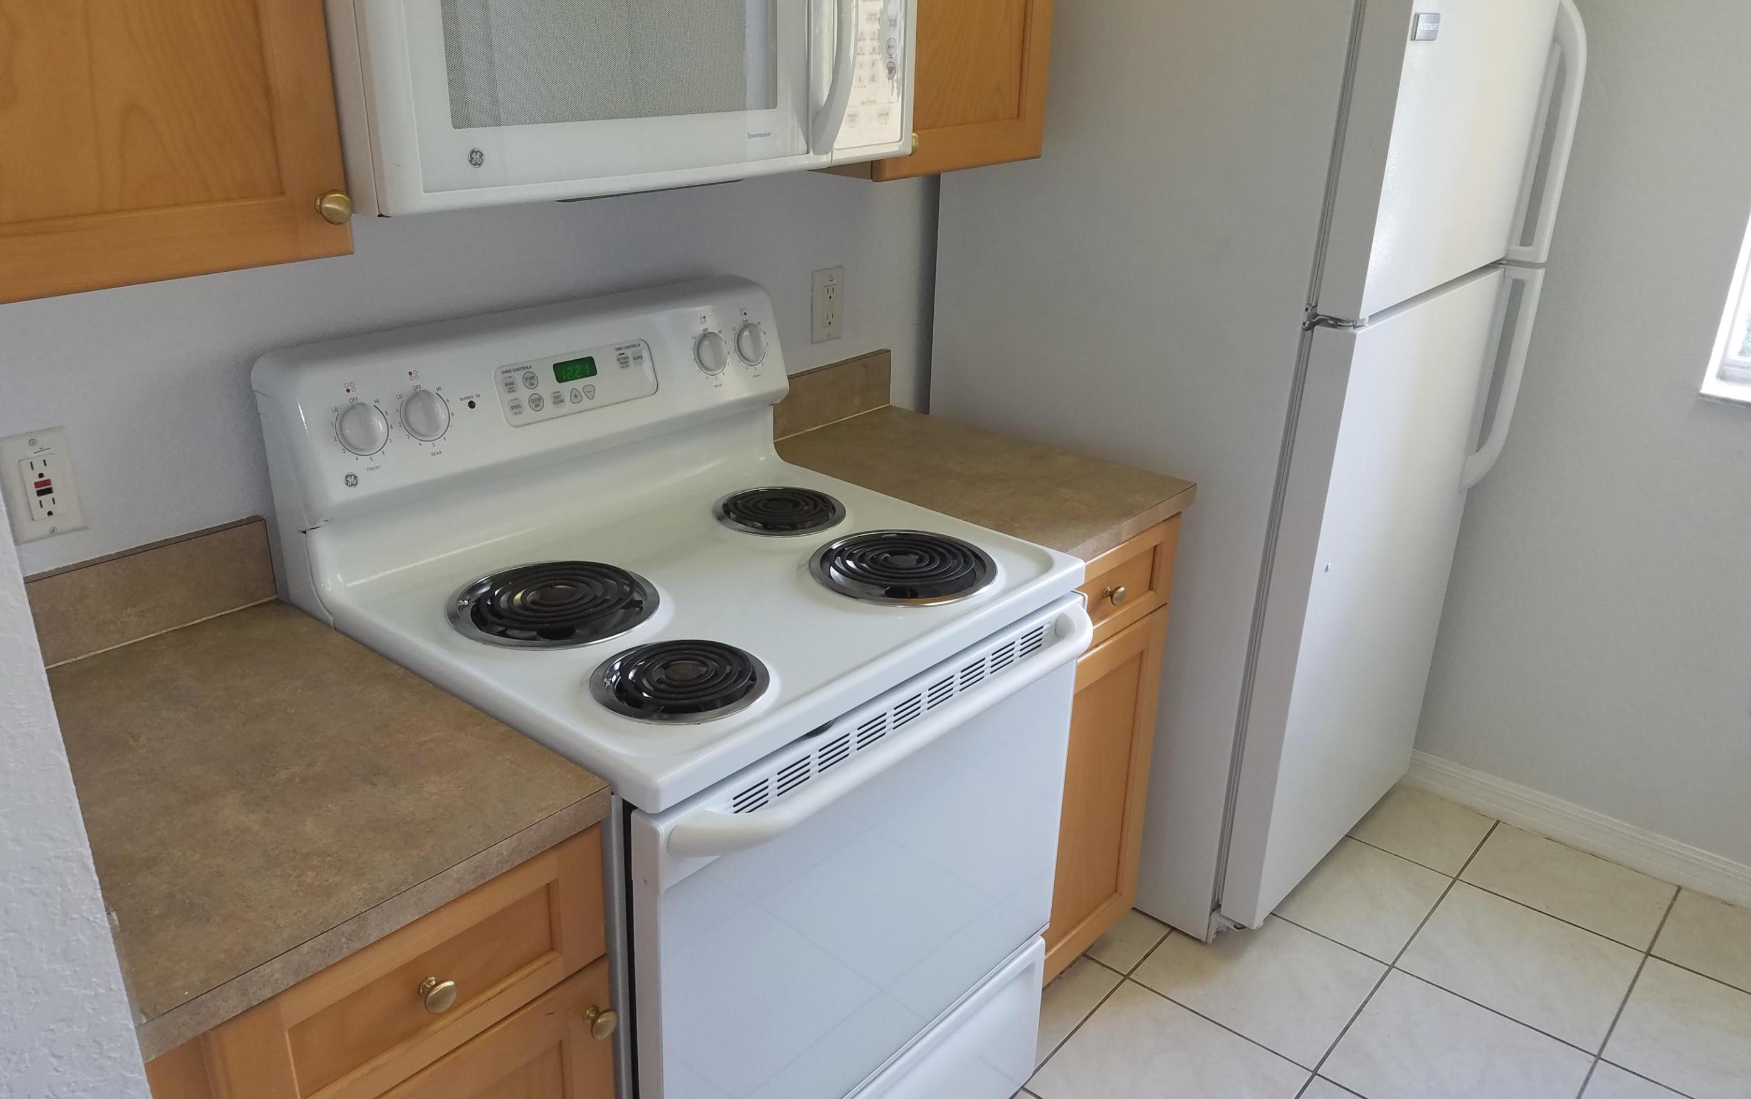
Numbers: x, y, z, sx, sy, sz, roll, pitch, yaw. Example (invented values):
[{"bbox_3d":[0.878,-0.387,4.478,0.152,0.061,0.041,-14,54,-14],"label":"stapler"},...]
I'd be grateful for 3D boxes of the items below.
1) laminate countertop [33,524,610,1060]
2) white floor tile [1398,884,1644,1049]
[{"bbox_3d":[-0.627,0.164,1.236,0.637,0.134,0.430,19,28,36],"label":"laminate countertop"},{"bbox_3d":[1.168,0.752,2.388,0.335,0.010,0.335,19,28,36],"label":"white floor tile"}]

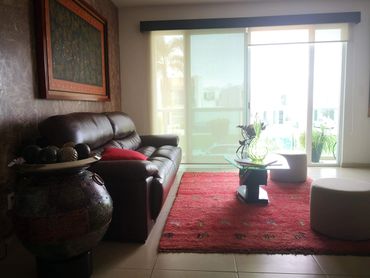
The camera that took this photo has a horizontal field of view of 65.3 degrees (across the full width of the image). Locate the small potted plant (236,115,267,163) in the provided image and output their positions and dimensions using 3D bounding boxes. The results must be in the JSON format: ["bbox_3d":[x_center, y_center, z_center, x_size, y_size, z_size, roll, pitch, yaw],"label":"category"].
[{"bbox_3d":[0.730,0.005,3.137,0.305,0.540,0.262,0,6,5],"label":"small potted plant"}]

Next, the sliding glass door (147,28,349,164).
[{"bbox_3d":[1.043,-0.678,4.917,3.181,2.331,0.105,0,6,5],"label":"sliding glass door"}]

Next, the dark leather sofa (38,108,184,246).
[{"bbox_3d":[-0.654,0.206,3.256,1.019,0.998,2.058,0,6,5],"label":"dark leather sofa"}]

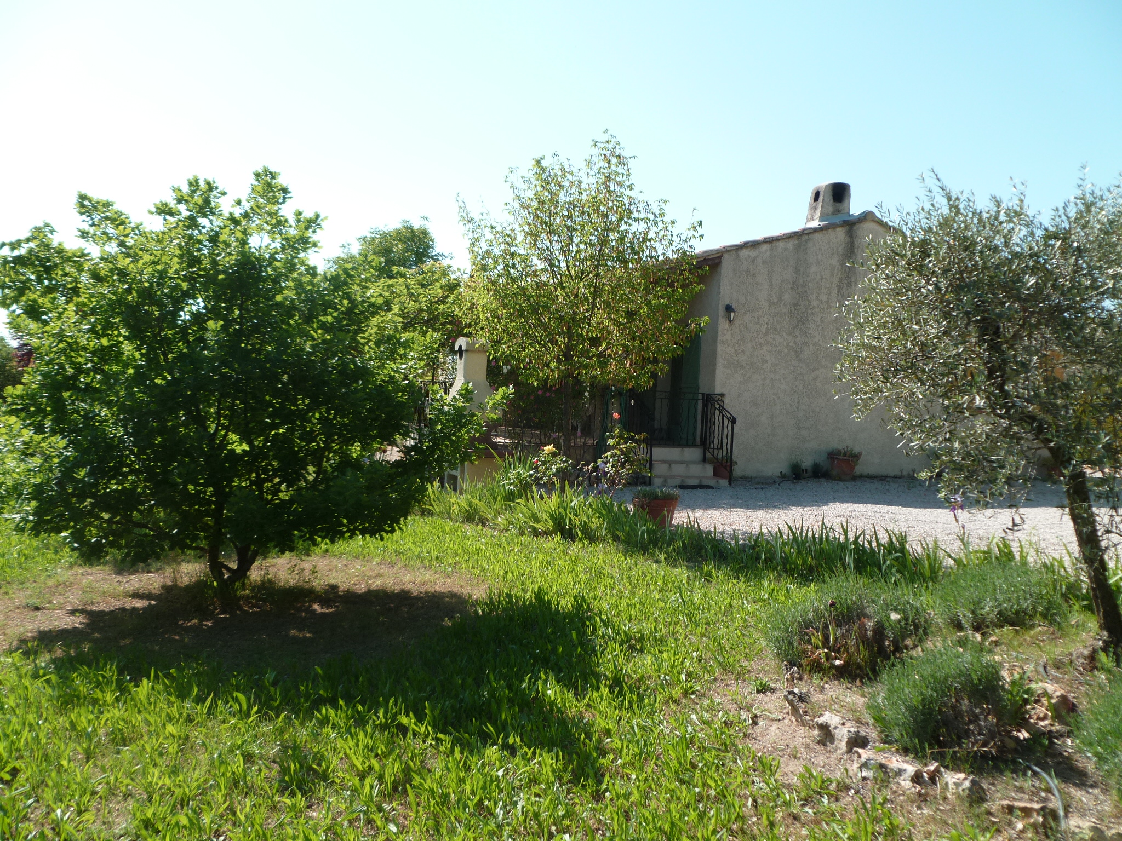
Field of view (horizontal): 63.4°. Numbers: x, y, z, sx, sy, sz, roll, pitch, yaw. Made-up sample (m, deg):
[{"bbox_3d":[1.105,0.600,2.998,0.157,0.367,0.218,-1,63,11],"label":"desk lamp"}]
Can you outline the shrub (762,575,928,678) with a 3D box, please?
[{"bbox_3d":[1.656,1.184,5.250,0.940,0.470,0.850,3,3,18],"label":"shrub"}]

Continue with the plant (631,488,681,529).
[{"bbox_3d":[1.027,0.946,9.800,0.530,0.470,0.510,2,3,6],"label":"plant"}]

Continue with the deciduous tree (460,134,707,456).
[{"bbox_3d":[0.281,-1.371,11.400,3.100,4.500,2.900,2,3,1],"label":"deciduous tree"}]

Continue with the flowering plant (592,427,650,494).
[{"bbox_3d":[0.716,0.521,10.900,0.710,0.860,0.650,2,3,4],"label":"flowering plant"}]

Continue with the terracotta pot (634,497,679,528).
[{"bbox_3d":[1.032,1.008,9.800,0.480,0.350,0.480,2,3,6],"label":"terracotta pot"}]

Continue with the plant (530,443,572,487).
[{"bbox_3d":[-0.123,0.584,11.100,0.530,0.600,0.500,2,3,-1],"label":"plant"}]

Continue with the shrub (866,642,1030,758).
[{"bbox_3d":[1.778,1.273,4.150,0.740,0.430,0.700,3,3,24],"label":"shrub"}]

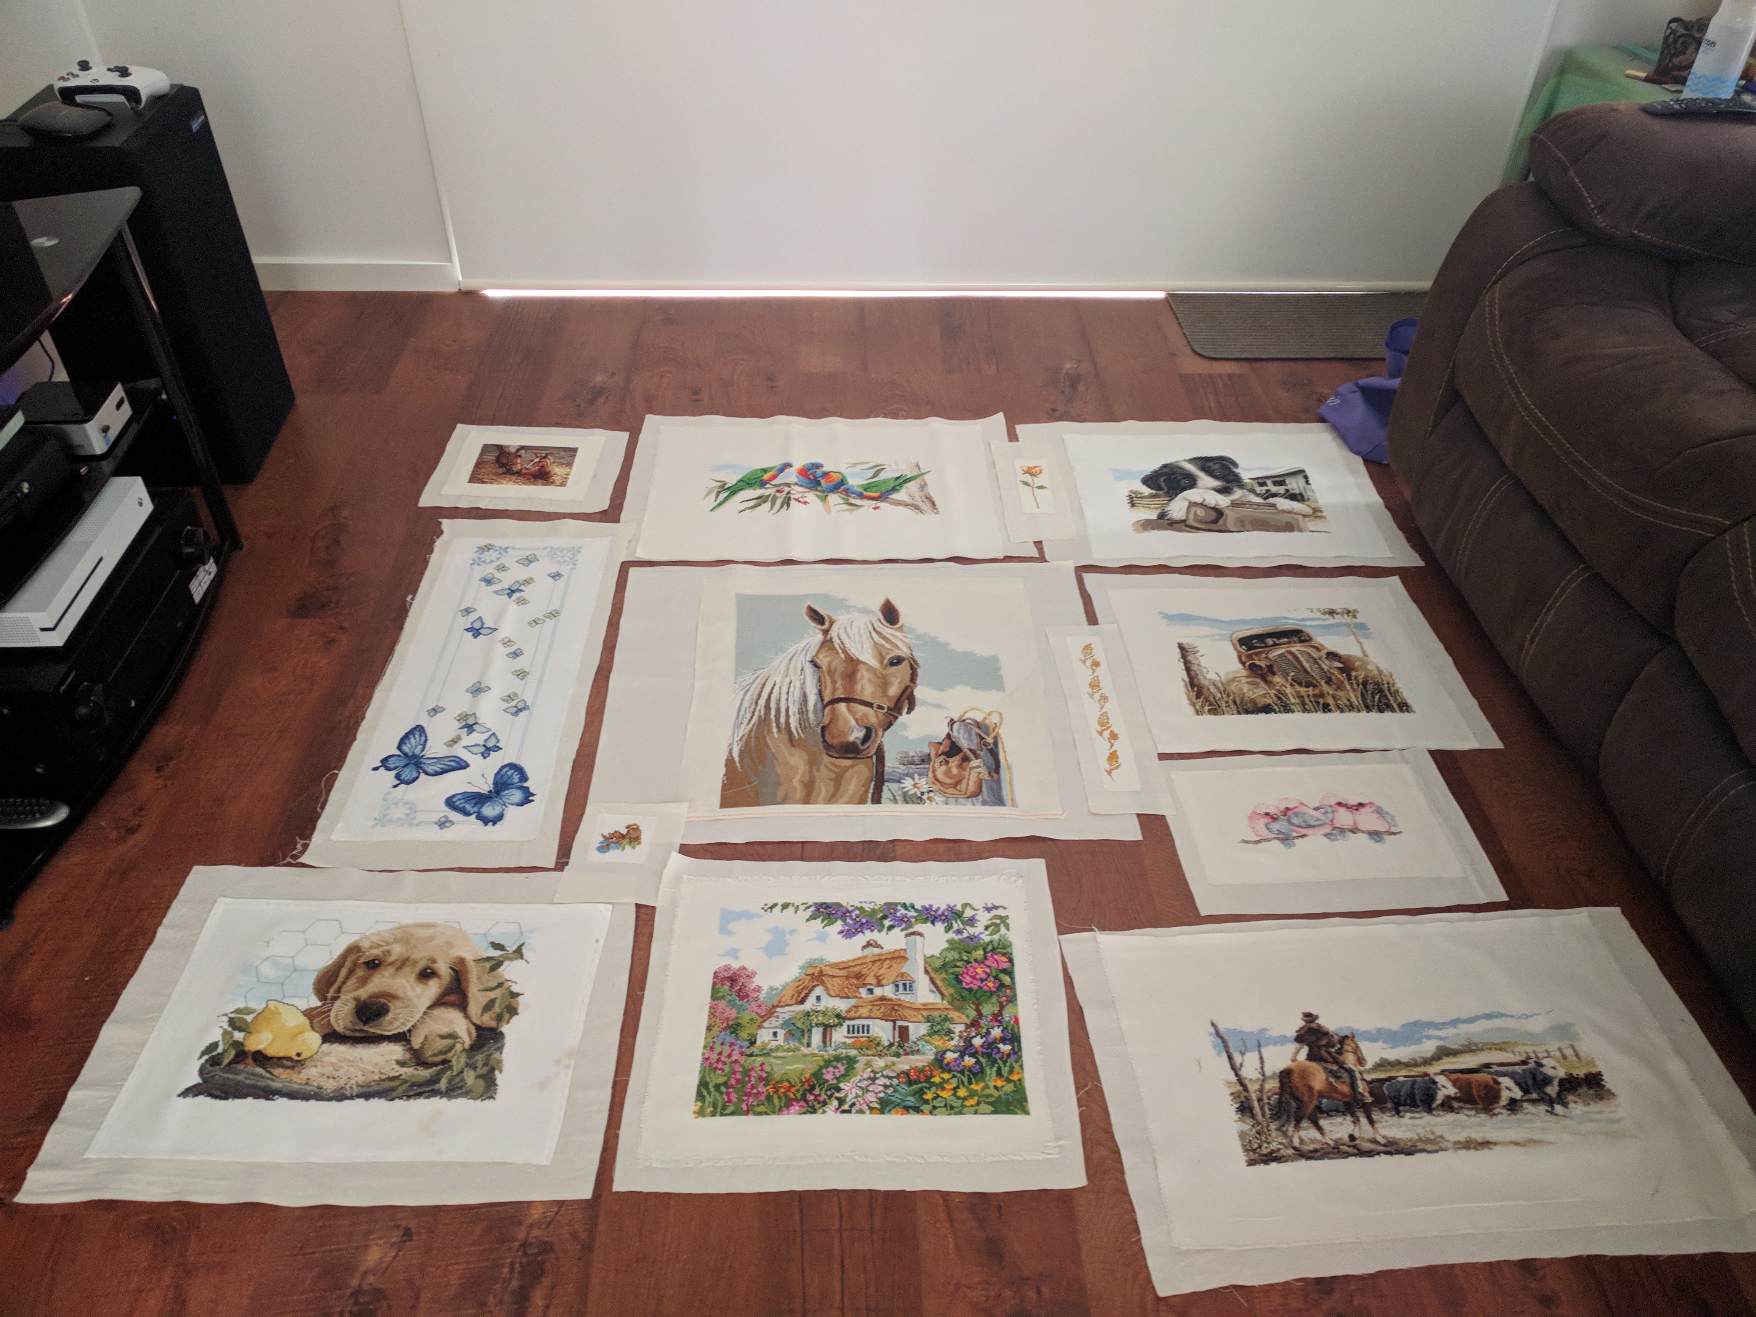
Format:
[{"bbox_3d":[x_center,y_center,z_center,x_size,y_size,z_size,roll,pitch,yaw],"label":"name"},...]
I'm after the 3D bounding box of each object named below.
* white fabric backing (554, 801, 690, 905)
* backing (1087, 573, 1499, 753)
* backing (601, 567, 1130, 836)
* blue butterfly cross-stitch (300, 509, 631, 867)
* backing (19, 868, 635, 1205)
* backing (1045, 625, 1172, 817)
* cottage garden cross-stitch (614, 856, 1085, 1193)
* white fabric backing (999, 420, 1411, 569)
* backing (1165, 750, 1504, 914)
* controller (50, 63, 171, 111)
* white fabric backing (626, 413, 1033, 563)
[{"bbox_3d":[-0.329,0.244,1.692,0.134,0.010,0.172,4,41,2],"label":"white fabric backing"},{"bbox_3d":[0.629,-0.008,2.024,0.509,0.010,0.415,-1,41,-4],"label":"backing"},{"bbox_3d":[-0.028,0.040,1.938,0.728,0.010,0.597,0,41,-3],"label":"backing"},{"bbox_3d":[-0.571,0.011,1.946,0.323,0.010,0.746,1,41,-1],"label":"blue butterfly cross-stitch"},{"bbox_3d":[-0.584,0.405,1.498,0.573,0.010,0.432,1,41,-2],"label":"backing"},{"bbox_3d":[0.331,0.075,1.915,0.114,0.010,0.393,-1,41,-4],"label":"backing"},{"bbox_3d":[-0.027,0.399,1.530,0.488,0.010,0.448,1,41,-1],"label":"cottage garden cross-stitch"},{"bbox_3d":[0.586,-0.307,2.363,0.628,0.010,0.455,-1,41,-3],"label":"white fabric backing"},{"bbox_3d":[0.597,0.223,1.760,0.395,0.010,0.265,-2,41,-5],"label":"backing"},{"bbox_3d":[-1.204,-0.898,2.054,0.153,0.061,0.102,-5,42,-8],"label":"controller"},{"bbox_3d":[-0.084,-0.319,2.345,0.683,0.010,0.457,-1,41,-4],"label":"white fabric backing"}]

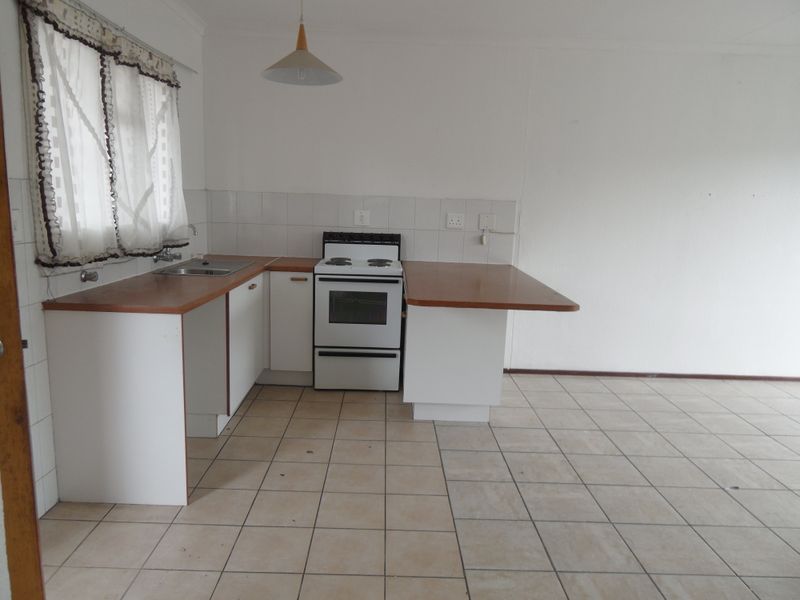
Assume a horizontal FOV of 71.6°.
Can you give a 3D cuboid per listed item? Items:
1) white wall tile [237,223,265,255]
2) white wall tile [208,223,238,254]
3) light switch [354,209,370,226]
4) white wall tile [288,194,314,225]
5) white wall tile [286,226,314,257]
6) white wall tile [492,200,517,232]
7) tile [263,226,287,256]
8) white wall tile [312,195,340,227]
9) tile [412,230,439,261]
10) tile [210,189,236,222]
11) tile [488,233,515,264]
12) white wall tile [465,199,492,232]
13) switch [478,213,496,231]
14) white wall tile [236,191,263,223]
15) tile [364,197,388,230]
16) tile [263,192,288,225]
[{"bbox_3d":[-1.212,-0.486,4.494,0.200,0.250,0.010,2,9,-1],"label":"white wall tile"},{"bbox_3d":[-1.426,-0.493,4.489,0.210,0.250,0.010,2,9,-1],"label":"white wall tile"},{"bbox_3d":[-0.305,-0.663,4.472,0.122,0.120,0.015,2,9,-1],"label":"light switch"},{"bbox_3d":[-0.796,-0.722,4.460,0.200,0.250,0.010,2,9,-1],"label":"white wall tile"},{"bbox_3d":[-0.797,-0.466,4.460,0.200,0.250,0.010,2,10,-2],"label":"white wall tile"},{"bbox_3d":[0.830,-0.665,4.482,0.200,0.250,0.010,2,10,-2],"label":"white wall tile"},{"bbox_3d":[-1.000,-0.472,4.452,0.200,0.250,0.010,2,10,-2],"label":"tile"},{"bbox_3d":[-0.592,-0.716,4.465,0.200,0.250,0.010,2,9,-1],"label":"white wall tile"},{"bbox_3d":[0.214,-0.434,4.500,0.200,0.250,0.010,2,10,-2],"label":"tile"},{"bbox_3d":[-1.403,-0.737,4.393,0.205,0.250,0.010,2,10,-2],"label":"tile"},{"bbox_3d":[0.821,-0.414,4.524,0.200,0.250,0.010,2,10,-2],"label":"tile"},{"bbox_3d":[0.629,-0.677,4.490,0.200,0.250,0.010,2,9,-1],"label":"white wall tile"},{"bbox_3d":[0.713,-0.628,4.471,0.122,0.120,0.015,2,10,-2],"label":"switch"},{"bbox_3d":[-1.192,-0.730,4.401,0.200,0.250,0.010,2,10,-2],"label":"white wall tile"},{"bbox_3d":[-0.185,-0.703,4.473,0.200,0.250,0.010,2,9,-1],"label":"tile"},{"bbox_3d":[-0.999,-0.728,4.456,0.200,0.250,0.010,2,9,-1],"label":"tile"}]

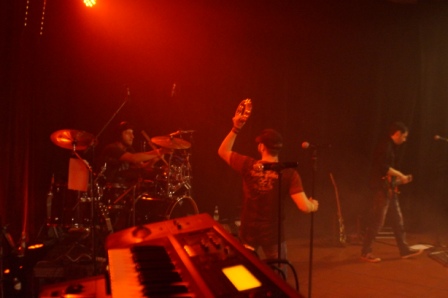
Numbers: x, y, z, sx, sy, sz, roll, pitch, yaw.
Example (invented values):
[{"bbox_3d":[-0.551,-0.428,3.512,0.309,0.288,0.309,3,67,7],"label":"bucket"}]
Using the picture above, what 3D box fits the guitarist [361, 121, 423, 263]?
[{"bbox_3d":[2.043,0.519,6.373,0.700,1.700,0.540,1,5,10],"label":"guitarist"}]

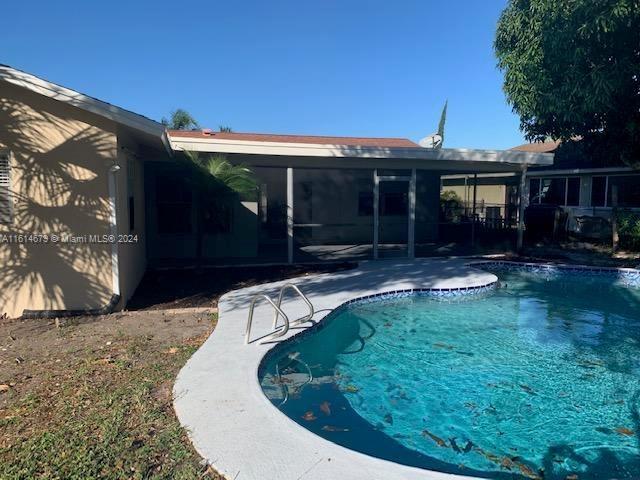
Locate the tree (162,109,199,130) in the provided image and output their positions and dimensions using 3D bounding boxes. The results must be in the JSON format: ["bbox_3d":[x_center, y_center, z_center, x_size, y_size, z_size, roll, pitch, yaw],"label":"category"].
[{"bbox_3d":[-8.416,-4.434,29.000,2.900,7.000,2.900,0,5,0],"label":"tree"}]

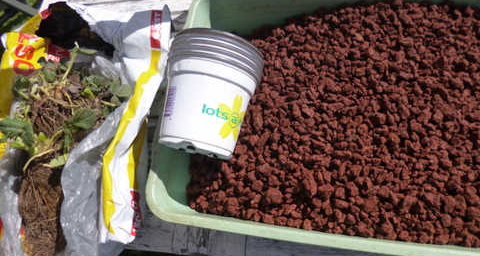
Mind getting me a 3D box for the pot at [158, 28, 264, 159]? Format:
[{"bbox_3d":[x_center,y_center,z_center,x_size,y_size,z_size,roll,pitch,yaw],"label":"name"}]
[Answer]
[{"bbox_3d":[-0.048,-0.042,0.493,0.140,0.140,0.152,4,75,31],"label":"pot"}]

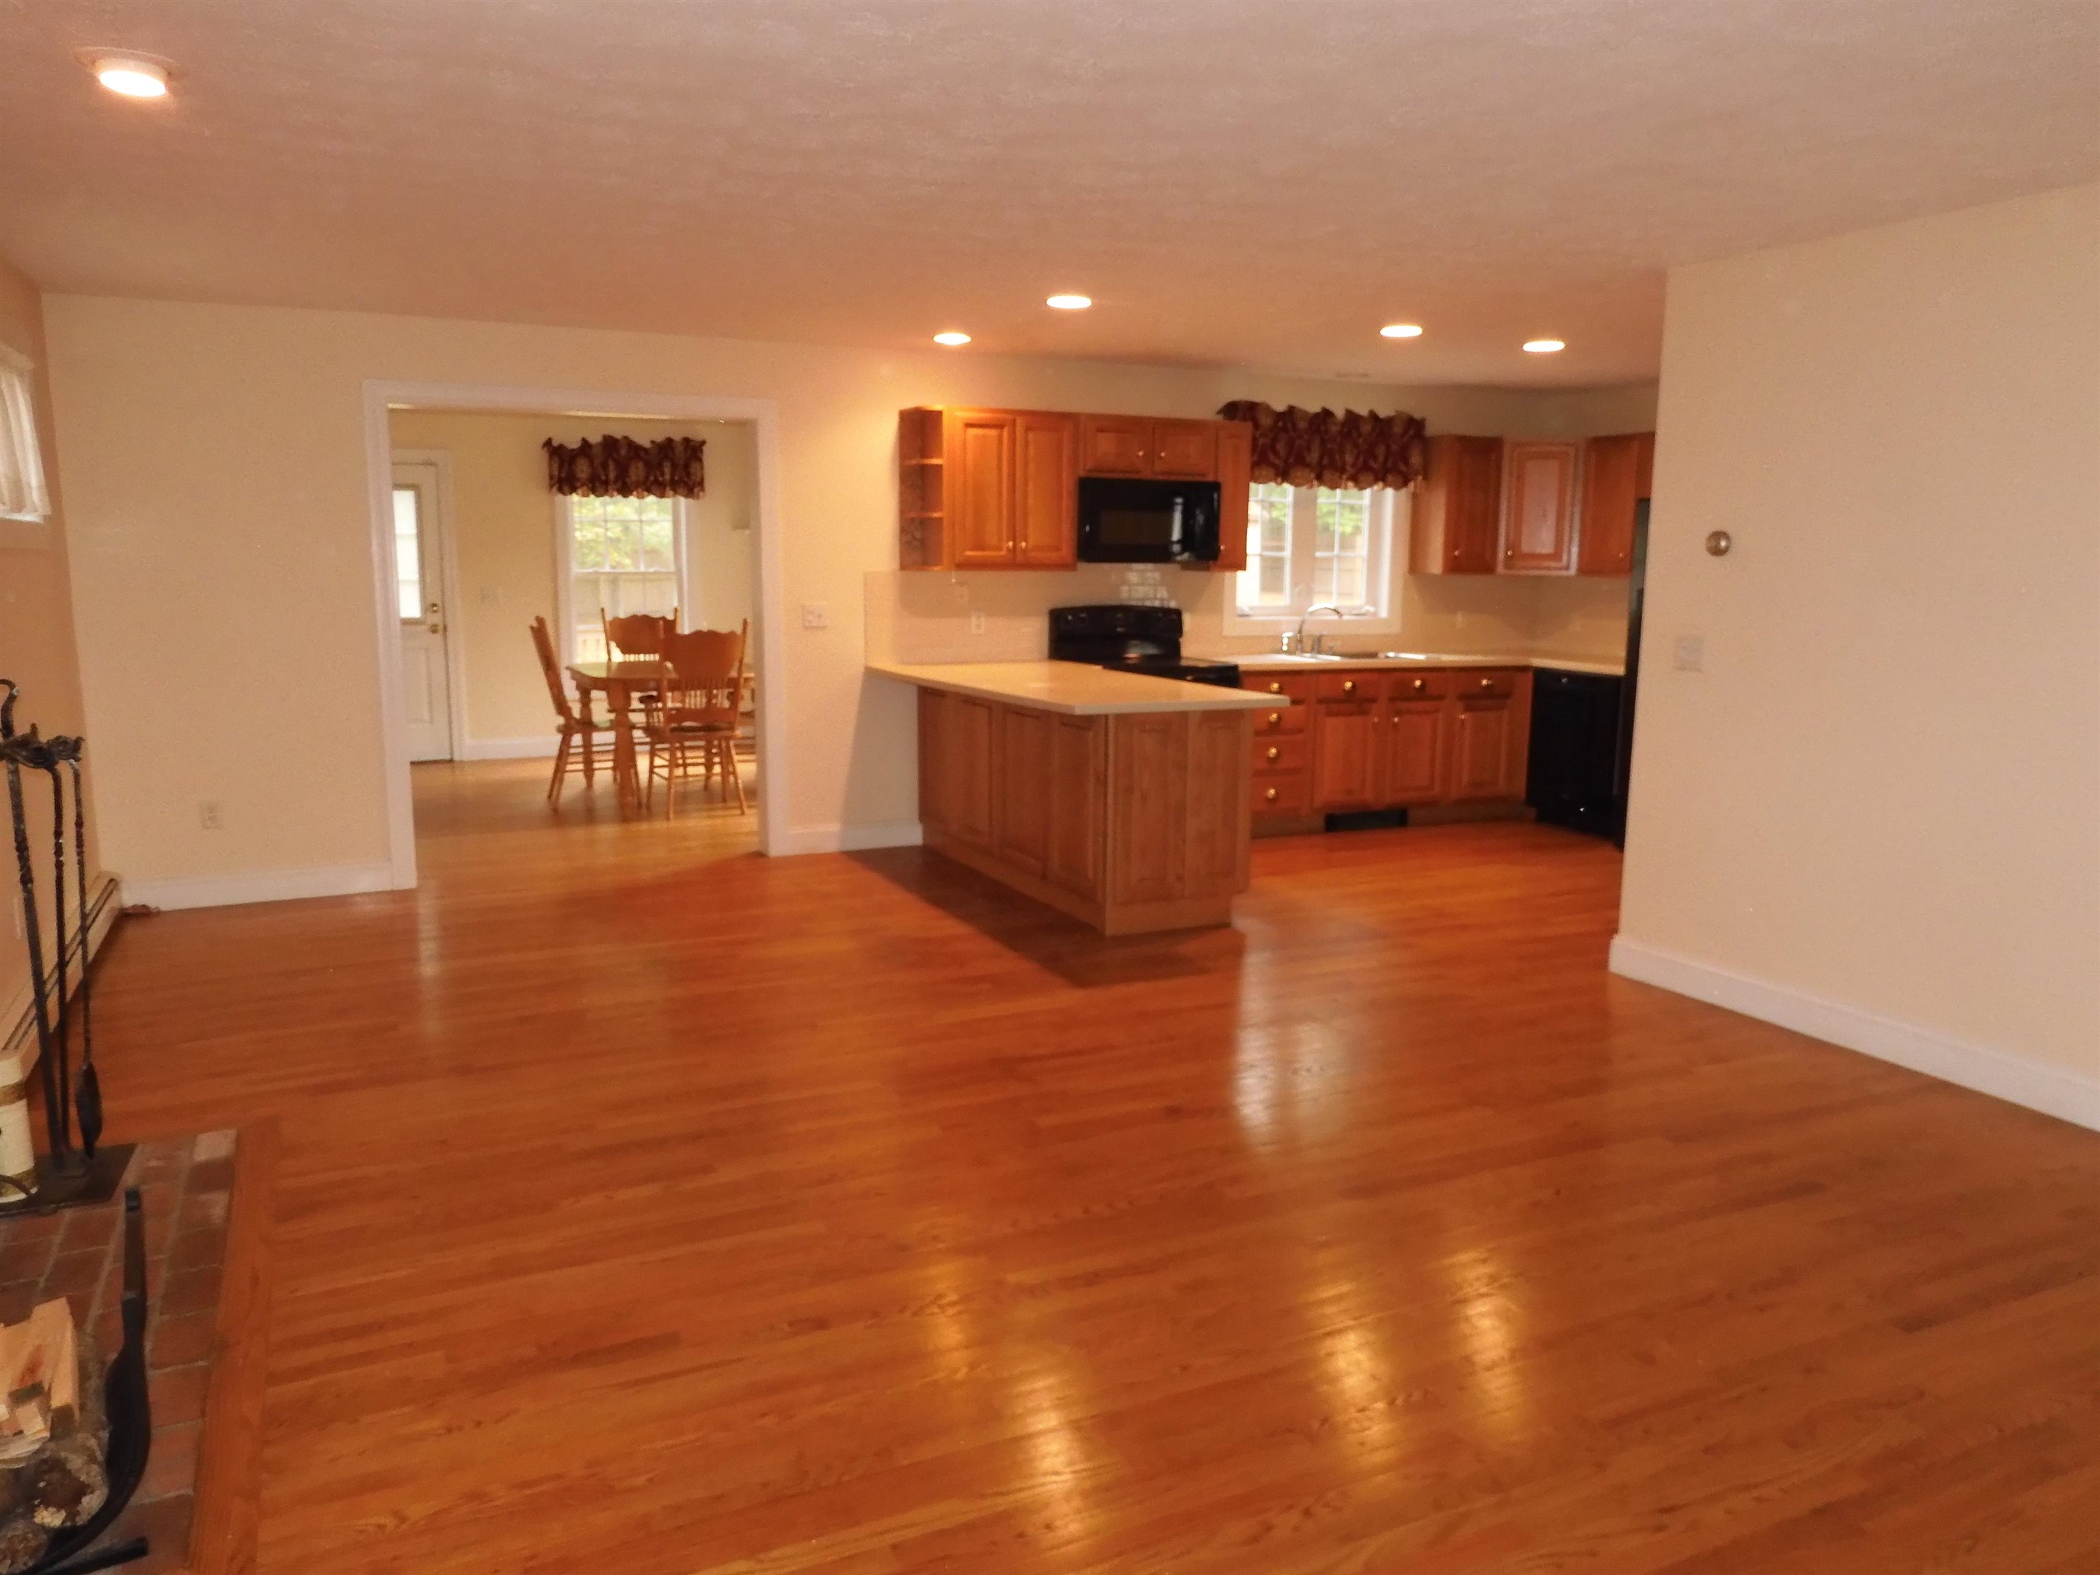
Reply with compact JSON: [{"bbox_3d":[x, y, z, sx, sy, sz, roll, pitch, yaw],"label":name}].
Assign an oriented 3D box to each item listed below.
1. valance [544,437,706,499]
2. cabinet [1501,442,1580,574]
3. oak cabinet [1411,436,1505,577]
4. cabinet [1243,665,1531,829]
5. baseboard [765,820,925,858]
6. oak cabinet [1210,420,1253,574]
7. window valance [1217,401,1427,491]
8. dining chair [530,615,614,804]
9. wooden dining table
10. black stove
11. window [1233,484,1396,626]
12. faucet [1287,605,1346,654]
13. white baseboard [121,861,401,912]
[{"bbox_3d":[-3.022,-2.296,10.409,1.140,0.430,0.130,-4,10,-25],"label":"valance"},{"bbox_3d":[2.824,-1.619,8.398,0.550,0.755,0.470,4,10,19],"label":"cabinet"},{"bbox_3d":[2.331,-1.621,8.398,0.420,0.770,0.320,-4,10,-25],"label":"oak cabinet"},{"bbox_3d":[1.681,-0.245,8.025,1.910,0.876,0.610,-4,10,-26],"label":"cabinet"},{"bbox_3d":[-0.979,0.256,7.257,0.740,0.115,0.020,-4,10,-25],"label":"baseboard"},{"bbox_3d":[0.882,-1.505,7.593,0.215,0.755,0.310,-4,10,-26],"label":"oak cabinet"},{"bbox_3d":[1.498,-1.874,8.046,1.330,0.445,0.140,-4,10,-25],"label":"window valance"},{"bbox_3d":[-2.737,-0.461,8.588,0.560,1.090,0.460,-4,10,-25],"label":"dining chair"},{"bbox_3d":[-2.309,-0.336,8.862,1.070,0.760,1.200,-4,10,-25],"label":"wooden dining table"},{"bbox_3d":[0.490,-0.299,7.372,0.765,1.170,0.680,-4,10,-26],"label":"black stove"},{"bbox_3d":[1.484,-1.426,8.101,1.140,1.050,0.110,-4,10,-26],"label":"window"},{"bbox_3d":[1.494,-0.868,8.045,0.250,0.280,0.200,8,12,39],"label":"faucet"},{"bbox_3d":[-3.321,0.424,6.141,1.010,0.122,0.020,-4,10,-25],"label":"white baseboard"}]

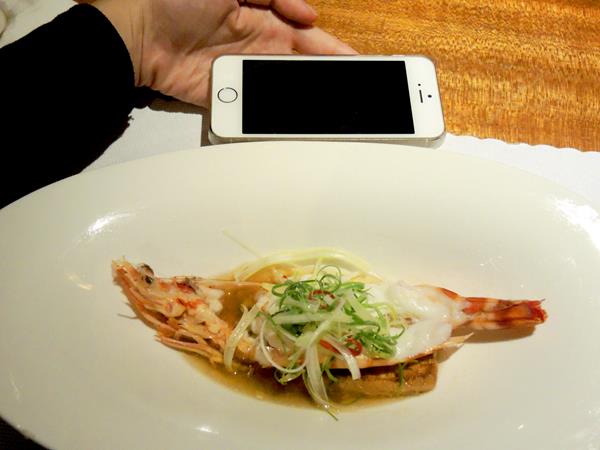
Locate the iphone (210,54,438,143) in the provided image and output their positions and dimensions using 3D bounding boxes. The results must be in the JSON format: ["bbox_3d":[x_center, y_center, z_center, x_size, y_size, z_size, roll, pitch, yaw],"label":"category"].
[{"bbox_3d":[0.014,-0.068,0.395,0.124,0.008,0.059,0,59,-3],"label":"iphone"}]

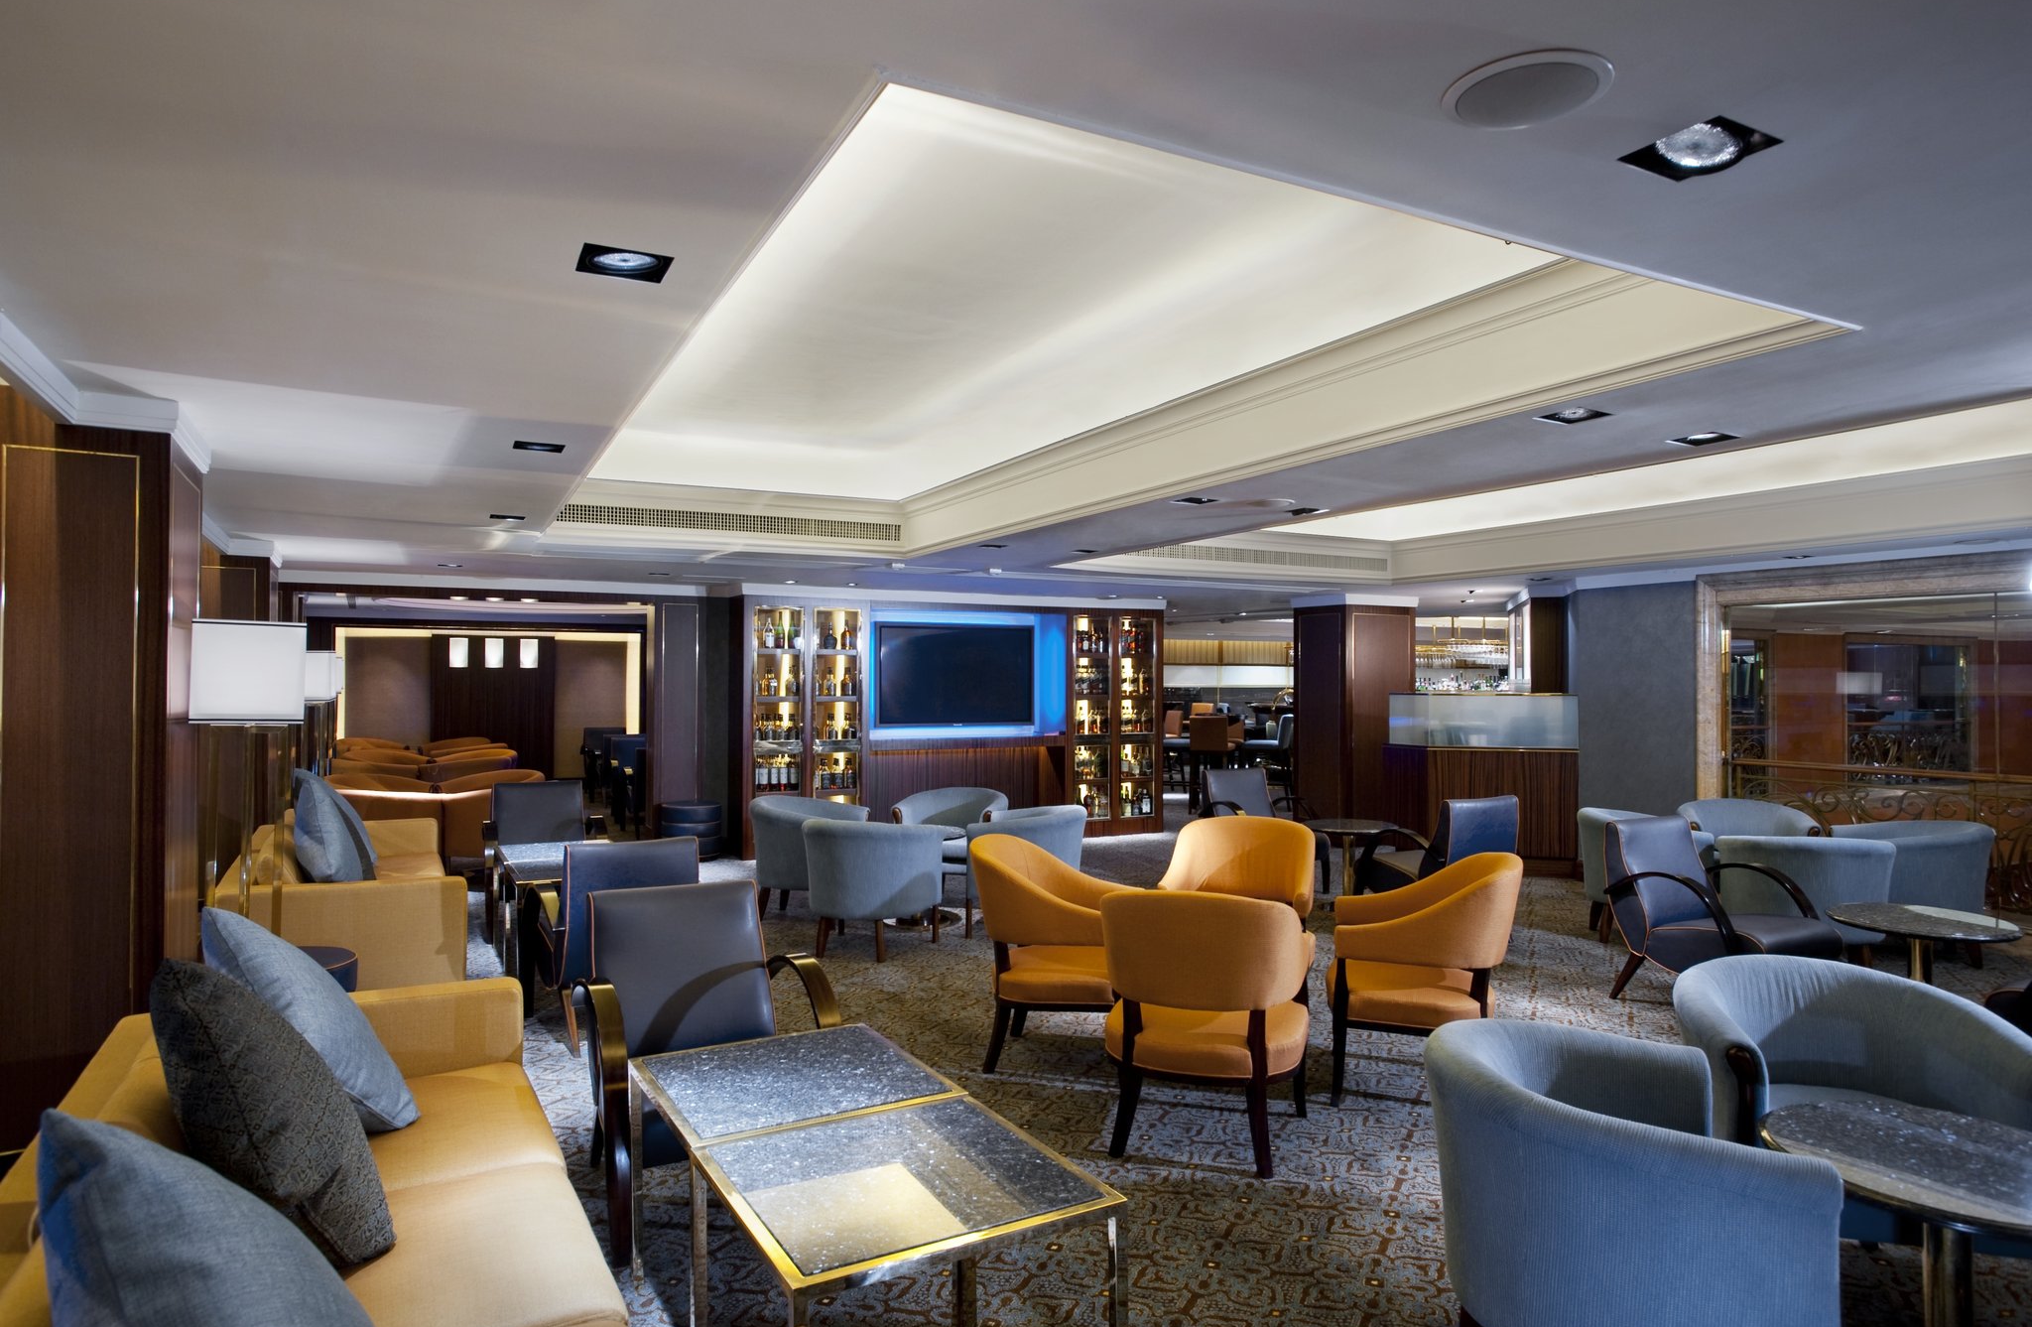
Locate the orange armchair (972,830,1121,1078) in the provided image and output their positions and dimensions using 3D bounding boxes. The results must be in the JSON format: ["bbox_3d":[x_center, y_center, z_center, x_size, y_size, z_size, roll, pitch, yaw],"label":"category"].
[{"bbox_3d":[0.217,1.098,4.318,0.643,0.842,0.612,0,-1,15],"label":"orange armchair"}]

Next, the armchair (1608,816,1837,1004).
[{"bbox_3d":[3.050,1.131,4.968,0.645,0.848,0.735,0,-1,-29],"label":"armchair"}]

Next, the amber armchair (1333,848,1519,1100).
[{"bbox_3d":[1.489,1.117,4.137,0.660,0.852,0.630,0,-1,17],"label":"amber armchair"}]

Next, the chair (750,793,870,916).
[{"bbox_3d":[-1.311,1.189,6.930,0.653,0.694,0.694,0,-1,17],"label":"chair"}]

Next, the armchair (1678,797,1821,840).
[{"bbox_3d":[4.466,1.209,6.910,0.704,0.694,0.663,0,-1,27],"label":"armchair"}]

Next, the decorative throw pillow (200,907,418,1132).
[{"bbox_3d":[-1.606,0.788,2.587,0.200,0.580,0.530,-39,18,-25],"label":"decorative throw pillow"}]

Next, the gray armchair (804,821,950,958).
[{"bbox_3d":[-0.782,1.194,6.138,0.720,0.731,0.690,0,-1,17],"label":"gray armchair"}]

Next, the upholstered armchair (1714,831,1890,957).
[{"bbox_3d":[3.966,1.196,5.634,0.704,0.694,0.663,0,-1,21],"label":"upholstered armchair"}]

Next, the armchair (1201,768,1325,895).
[{"bbox_3d":[1.723,1.156,7.819,0.645,0.848,0.735,0,-1,-29],"label":"armchair"}]

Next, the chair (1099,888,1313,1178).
[{"bbox_3d":[0.641,1.096,3.675,0.612,0.837,0.643,0,-1,17],"label":"chair"}]

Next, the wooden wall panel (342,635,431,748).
[{"bbox_3d":[-8.396,0.614,15.072,1.010,1.960,0.050,0,-1,-28],"label":"wooden wall panel"}]

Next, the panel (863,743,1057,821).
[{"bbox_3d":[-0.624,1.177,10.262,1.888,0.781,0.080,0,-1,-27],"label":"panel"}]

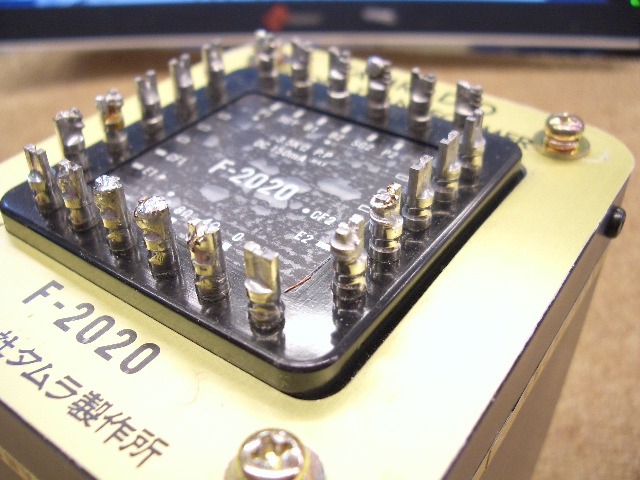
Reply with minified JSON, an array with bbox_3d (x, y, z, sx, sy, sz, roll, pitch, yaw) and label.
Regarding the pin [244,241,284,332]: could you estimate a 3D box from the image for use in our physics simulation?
[{"bbox_3d":[-0.007,0.006,0.085,0.005,0.012,0.005,23,44,28],"label":"pin"}]

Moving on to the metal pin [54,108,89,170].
[{"bbox_3d":[-0.046,-0.018,0.119,0.004,0.012,0.004,22,43,29],"label":"metal pin"}]

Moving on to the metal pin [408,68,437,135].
[{"bbox_3d":[0.020,-0.028,0.128,0.005,0.012,0.005,23,44,28],"label":"metal pin"}]

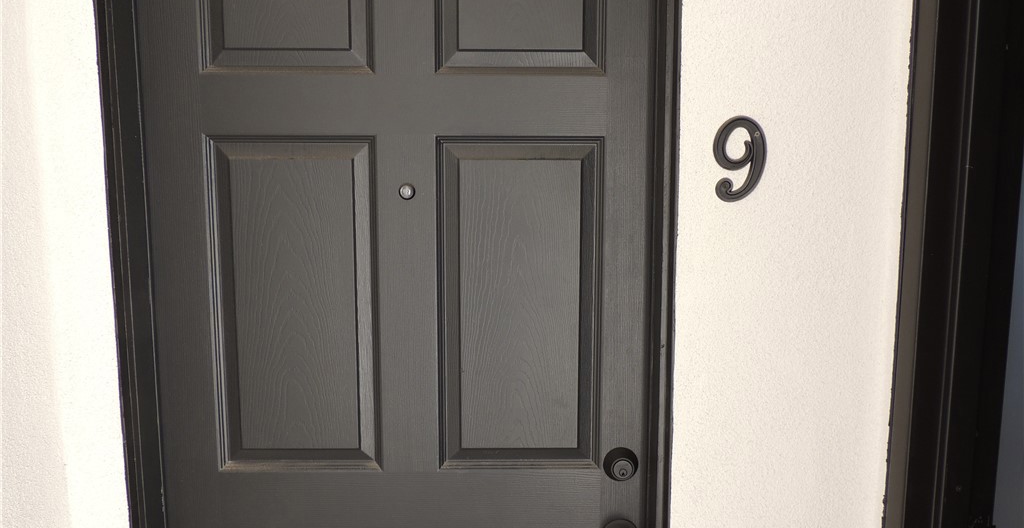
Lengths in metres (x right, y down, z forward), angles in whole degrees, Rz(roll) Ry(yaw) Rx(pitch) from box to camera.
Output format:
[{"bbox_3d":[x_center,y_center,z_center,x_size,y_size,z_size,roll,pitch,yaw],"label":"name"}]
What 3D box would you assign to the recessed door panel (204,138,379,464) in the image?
[{"bbox_3d":[-0.382,0.076,1.262,0.291,0.594,0.018,0,6,-1],"label":"recessed door panel"}]

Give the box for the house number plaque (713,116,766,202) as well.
[{"bbox_3d":[0.374,-0.172,1.166,0.089,0.142,0.010,0,6,-1],"label":"house number plaque"}]

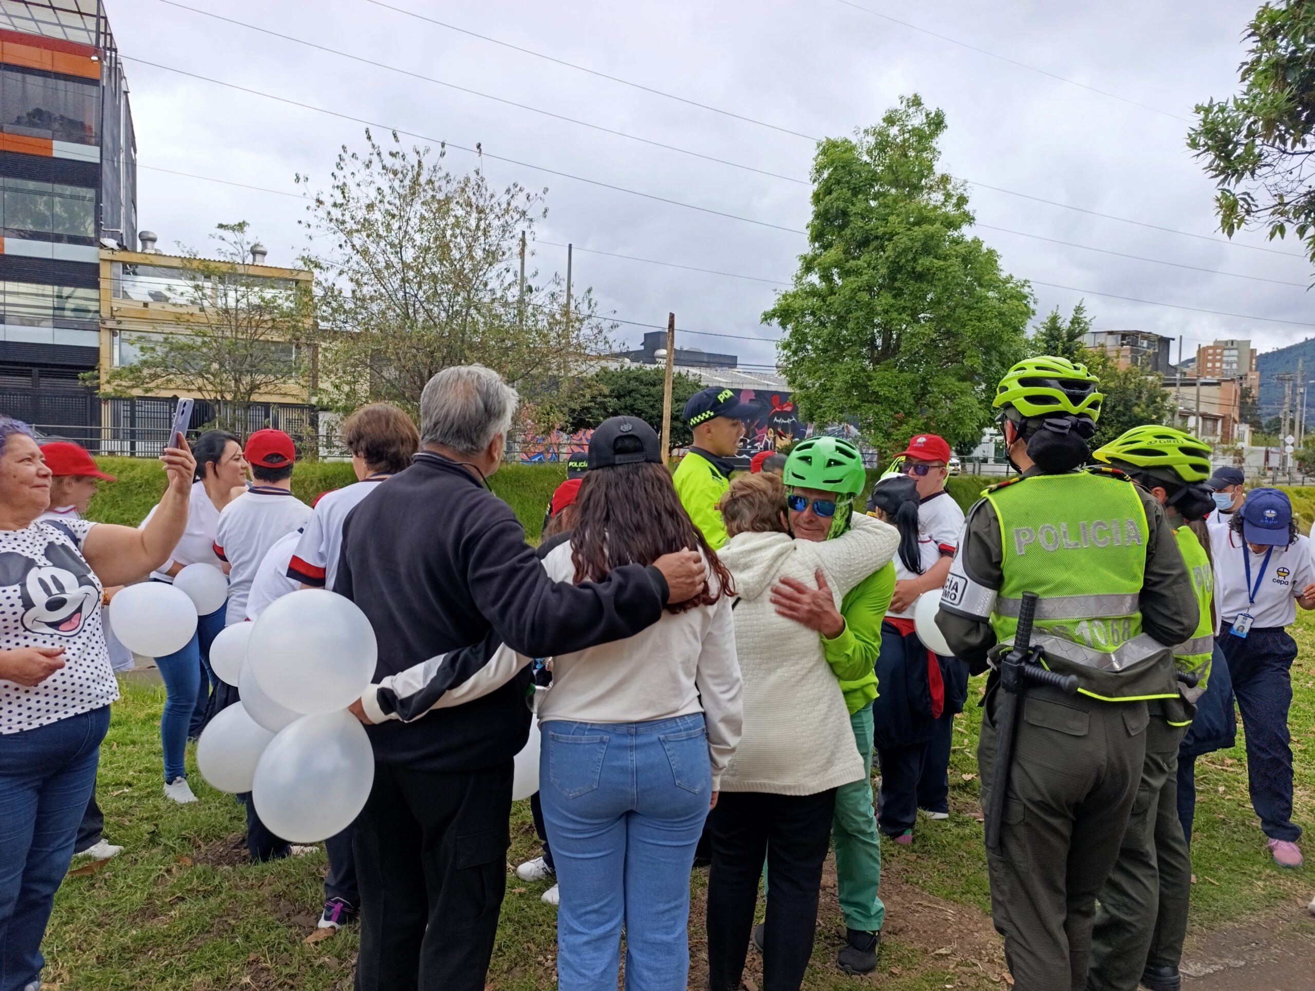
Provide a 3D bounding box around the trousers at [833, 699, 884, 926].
[{"bbox_3d":[0.509,0.908,2.700,0.420,0.880,0.320,2,2,19],"label":"trousers"}]

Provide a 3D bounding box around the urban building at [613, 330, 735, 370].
[{"bbox_3d":[2.186,-8.522,76.000,12.000,12.000,10.000,1,3,-24],"label":"urban building"}]

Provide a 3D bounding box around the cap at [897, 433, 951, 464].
[{"bbox_3d":[1.168,-0.200,3.820,0.185,0.130,0.260,4,3,37],"label":"cap"}]

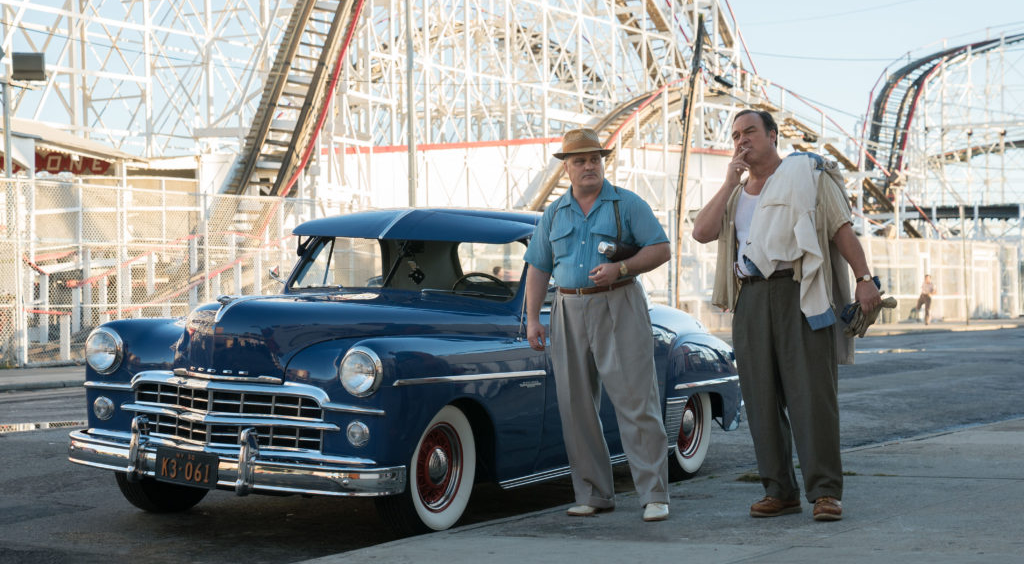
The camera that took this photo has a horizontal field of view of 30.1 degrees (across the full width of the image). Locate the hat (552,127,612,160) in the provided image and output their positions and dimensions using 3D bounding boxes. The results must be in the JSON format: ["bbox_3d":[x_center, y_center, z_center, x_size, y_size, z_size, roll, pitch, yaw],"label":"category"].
[{"bbox_3d":[0.324,-0.635,8.770,0.270,0.140,0.310,-1,0,-18],"label":"hat"}]

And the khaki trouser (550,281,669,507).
[{"bbox_3d":[0.450,0.519,8.800,0.490,1.045,0.370,0,0,22],"label":"khaki trouser"}]

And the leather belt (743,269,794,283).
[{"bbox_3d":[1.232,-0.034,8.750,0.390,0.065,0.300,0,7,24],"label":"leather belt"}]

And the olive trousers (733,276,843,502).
[{"bbox_3d":[1.264,0.493,8.750,0.470,1.035,0.370,0,0,24],"label":"olive trousers"}]

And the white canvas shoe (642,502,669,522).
[{"bbox_3d":[0.672,1.028,8.740,0.110,0.110,0.300,0,0,12],"label":"white canvas shoe"}]

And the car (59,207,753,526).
[{"bbox_3d":[-0.299,0.384,10.675,1.840,1.590,4.850,2,1,29],"label":"car"}]

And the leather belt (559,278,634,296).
[{"bbox_3d":[0.395,0.018,8.800,0.390,0.065,0.310,0,7,22],"label":"leather belt"}]

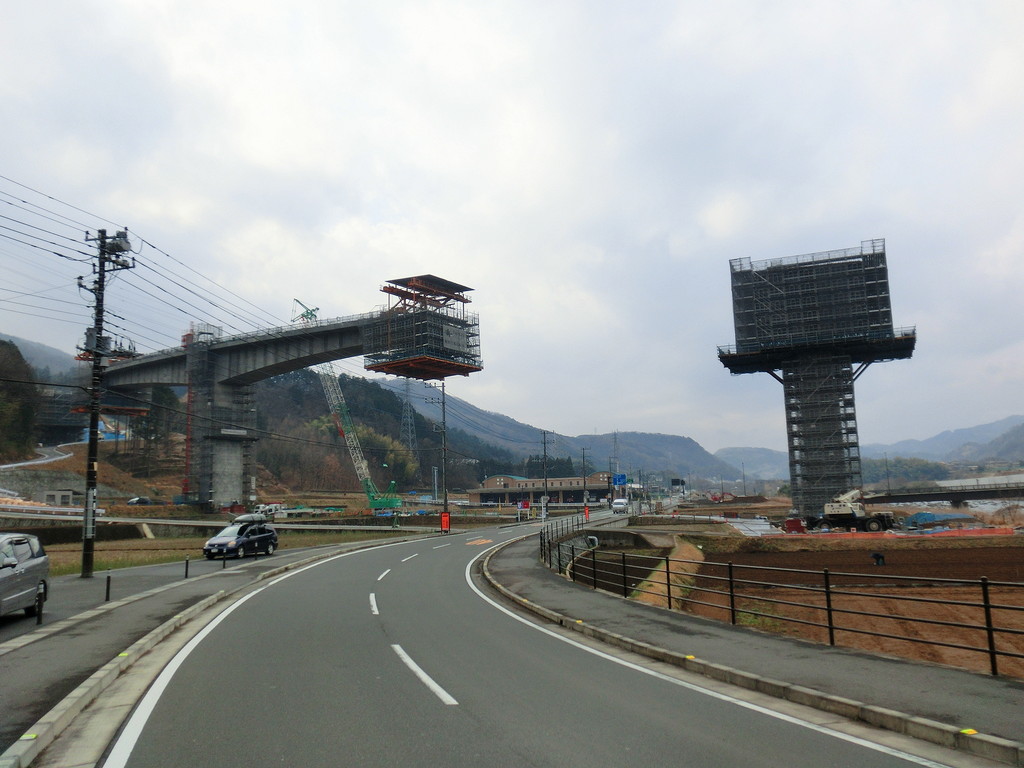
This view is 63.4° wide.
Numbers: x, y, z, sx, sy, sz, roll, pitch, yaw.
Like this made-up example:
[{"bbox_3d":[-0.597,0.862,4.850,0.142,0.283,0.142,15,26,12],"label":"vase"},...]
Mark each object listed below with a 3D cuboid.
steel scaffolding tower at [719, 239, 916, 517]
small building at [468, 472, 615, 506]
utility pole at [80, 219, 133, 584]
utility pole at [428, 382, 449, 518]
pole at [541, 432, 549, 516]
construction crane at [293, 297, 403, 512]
[{"bbox_3d":[39.420,0.460,106.031,22.779,33.292,11.500,-5,-9,25],"label":"steel scaffolding tower"},{"bbox_3d":[8.614,28.795,227.484,38.500,8.850,16.000,-5,-9,24],"label":"small building"},{"bbox_3d":[-16.007,0.573,32.215,1.900,13.590,0.900,-4,-8,14],"label":"utility pole"},{"bbox_3d":[-6.566,6.363,72.736,1.750,13.000,0.450,-4,-8,14],"label":"utility pole"},{"bbox_3d":[5.210,13.679,128.473,1.300,12.800,0.500,-3,-8,11],"label":"pole"},{"bbox_3d":[-31.877,4.226,159.585,21.500,40.960,6.000,1,-8,-17],"label":"construction crane"}]

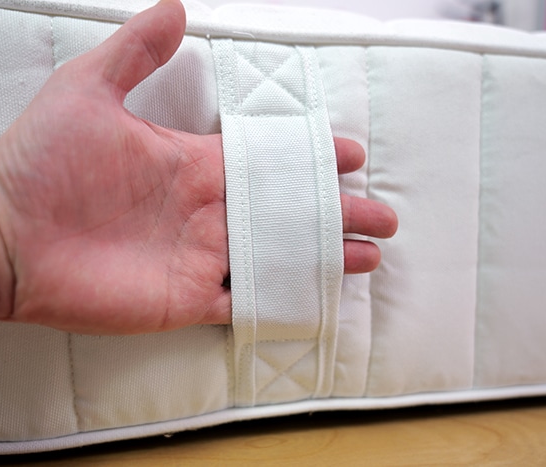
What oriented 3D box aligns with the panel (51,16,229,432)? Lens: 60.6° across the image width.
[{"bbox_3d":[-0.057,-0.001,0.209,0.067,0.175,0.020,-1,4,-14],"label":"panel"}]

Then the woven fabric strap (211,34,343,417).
[{"bbox_3d":[0.005,-0.001,0.211,0.051,0.171,0.026,-3,4,-14],"label":"woven fabric strap"}]

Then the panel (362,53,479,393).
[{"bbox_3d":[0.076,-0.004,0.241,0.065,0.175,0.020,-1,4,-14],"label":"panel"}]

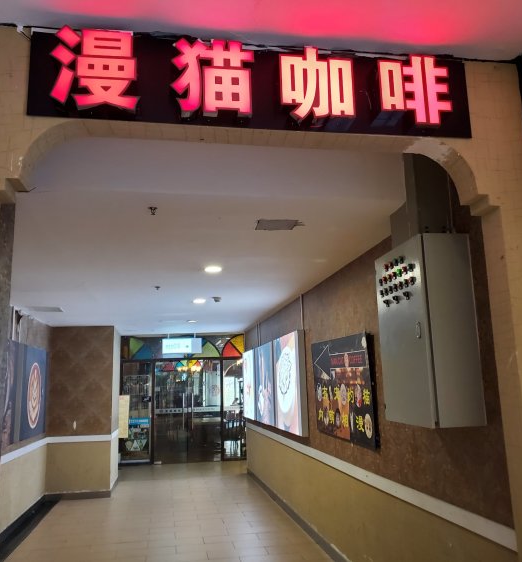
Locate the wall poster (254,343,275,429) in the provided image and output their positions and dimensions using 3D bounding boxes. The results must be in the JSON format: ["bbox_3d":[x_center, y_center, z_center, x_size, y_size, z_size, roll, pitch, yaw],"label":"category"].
[{"bbox_3d":[0.079,1.534,8.417,0.071,1.140,1.546,0,-11,-10],"label":"wall poster"}]

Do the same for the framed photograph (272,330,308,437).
[{"bbox_3d":[0.340,1.253,6.911,0.071,1.150,1.497,0,-11,-10],"label":"framed photograph"}]

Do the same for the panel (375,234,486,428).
[{"bbox_3d":[0.901,0.287,3.101,0.269,0.958,0.631,0,-11,-10],"label":"panel"}]

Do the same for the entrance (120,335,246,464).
[{"bbox_3d":[-1.656,2.530,12.249,2.745,2.793,0.161,0,-11,-10],"label":"entrance"}]

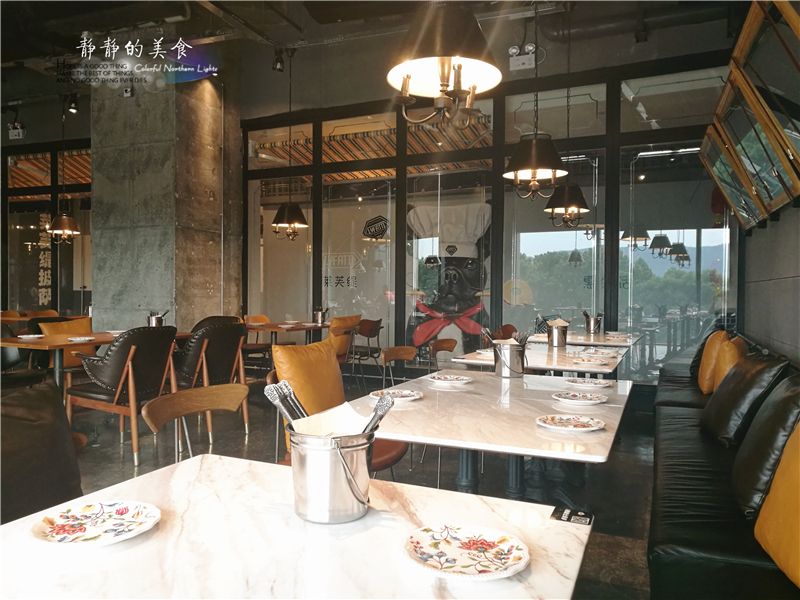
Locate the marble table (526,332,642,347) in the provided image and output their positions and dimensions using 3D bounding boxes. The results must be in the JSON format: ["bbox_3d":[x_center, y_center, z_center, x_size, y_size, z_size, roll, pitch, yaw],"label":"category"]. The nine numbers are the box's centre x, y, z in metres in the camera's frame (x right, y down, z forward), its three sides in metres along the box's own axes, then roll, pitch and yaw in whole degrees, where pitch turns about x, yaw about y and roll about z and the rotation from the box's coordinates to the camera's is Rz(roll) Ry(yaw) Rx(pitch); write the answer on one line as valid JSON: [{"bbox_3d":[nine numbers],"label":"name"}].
[{"bbox_3d":[1.414,0.646,4.670,0.700,0.735,1.150,0,1,24],"label":"marble table"}]

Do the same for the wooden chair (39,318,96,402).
[{"bbox_3d":[-2.855,0.581,5.428,0.600,0.810,0.600,1,1,23],"label":"wooden chair"}]

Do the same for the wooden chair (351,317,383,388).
[{"bbox_3d":[-0.413,0.593,6.133,0.500,0.810,0.450,0,1,24],"label":"wooden chair"}]

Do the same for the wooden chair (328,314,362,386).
[{"bbox_3d":[-0.639,0.602,5.665,0.500,0.800,0.460,0,1,24],"label":"wooden chair"}]

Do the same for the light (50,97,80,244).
[{"bbox_3d":[-3.414,-1.318,6.350,0.335,1.500,0.335,0,1,24],"label":"light"}]

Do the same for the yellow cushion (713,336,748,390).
[{"bbox_3d":[2.019,0.426,3.880,0.160,0.430,0.430,22,9,22],"label":"yellow cushion"}]

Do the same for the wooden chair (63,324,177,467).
[{"bbox_3d":[-1.816,0.596,4.095,0.580,0.830,0.540,0,1,24],"label":"wooden chair"}]

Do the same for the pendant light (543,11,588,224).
[{"bbox_3d":[1.322,-1.387,4.862,0.360,1.690,0.360,1,1,23],"label":"pendant light"}]

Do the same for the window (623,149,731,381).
[{"bbox_3d":[2.429,-0.309,5.429,0.940,2.080,0.070,0,1,24],"label":"window"}]

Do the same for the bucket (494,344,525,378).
[{"bbox_3d":[0.426,0.239,2.430,0.125,0.128,0.125,0,1,0],"label":"bucket"}]

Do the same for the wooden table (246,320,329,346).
[{"bbox_3d":[-1.115,0.615,6.289,0.760,0.750,1.200,1,1,23],"label":"wooden table"}]

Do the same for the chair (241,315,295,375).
[{"bbox_3d":[-1.495,0.583,6.958,0.500,0.790,0.480,1,1,23],"label":"chair"}]

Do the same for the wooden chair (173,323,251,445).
[{"bbox_3d":[-1.515,0.598,4.628,0.600,0.820,0.570,1,1,25],"label":"wooden chair"}]

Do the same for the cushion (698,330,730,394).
[{"bbox_3d":[2.148,0.417,4.249,0.160,0.430,0.430,22,9,22],"label":"cushion"}]

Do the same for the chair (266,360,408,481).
[{"bbox_3d":[-0.241,0.665,2.589,0.500,0.760,0.500,1,1,22],"label":"chair"}]

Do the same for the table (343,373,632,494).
[{"bbox_3d":[0.295,0.682,1.959,0.760,0.750,1.200,1,1,23],"label":"table"}]

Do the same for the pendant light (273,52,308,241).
[{"bbox_3d":[-1.057,-1.508,6.131,0.360,1.860,0.360,0,1,0],"label":"pendant light"}]

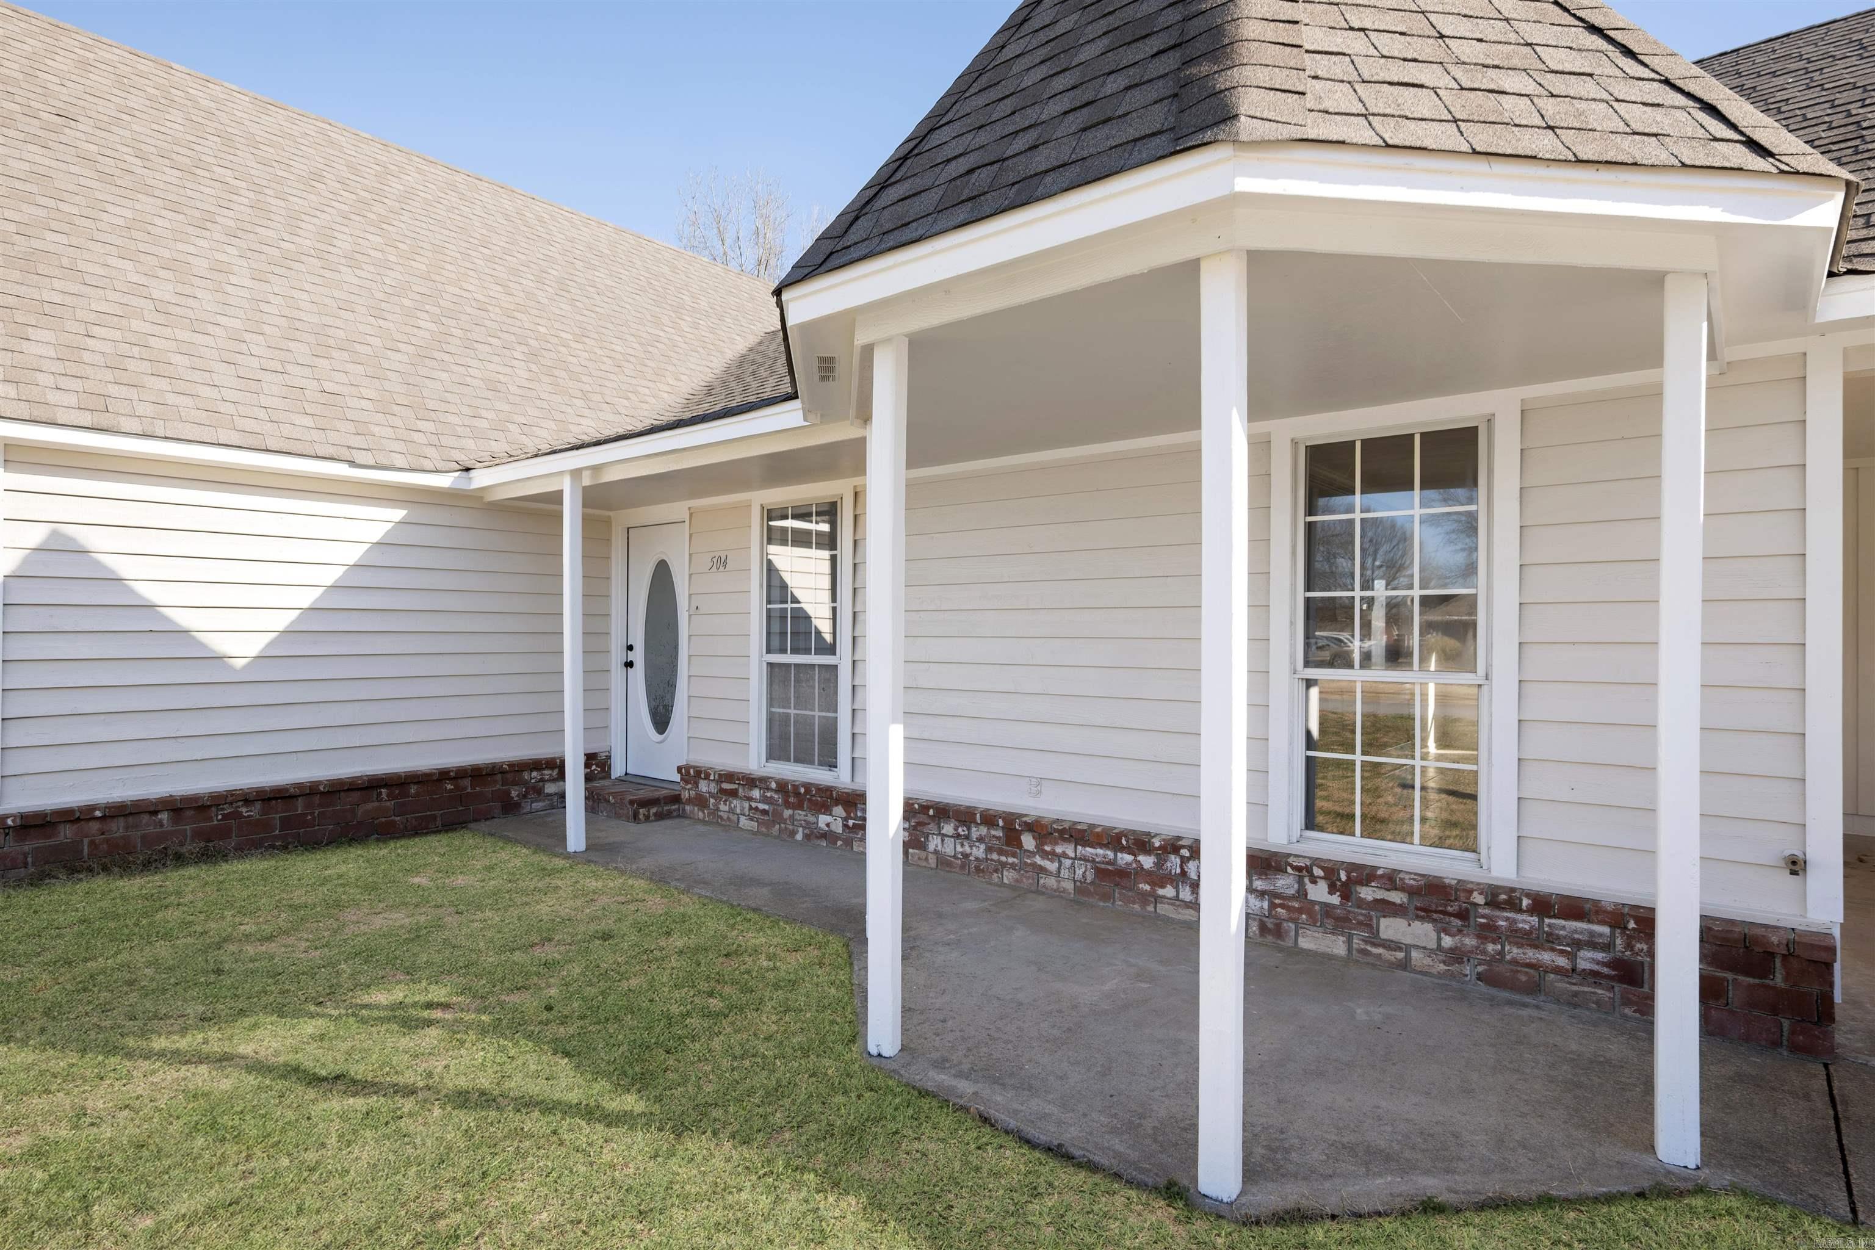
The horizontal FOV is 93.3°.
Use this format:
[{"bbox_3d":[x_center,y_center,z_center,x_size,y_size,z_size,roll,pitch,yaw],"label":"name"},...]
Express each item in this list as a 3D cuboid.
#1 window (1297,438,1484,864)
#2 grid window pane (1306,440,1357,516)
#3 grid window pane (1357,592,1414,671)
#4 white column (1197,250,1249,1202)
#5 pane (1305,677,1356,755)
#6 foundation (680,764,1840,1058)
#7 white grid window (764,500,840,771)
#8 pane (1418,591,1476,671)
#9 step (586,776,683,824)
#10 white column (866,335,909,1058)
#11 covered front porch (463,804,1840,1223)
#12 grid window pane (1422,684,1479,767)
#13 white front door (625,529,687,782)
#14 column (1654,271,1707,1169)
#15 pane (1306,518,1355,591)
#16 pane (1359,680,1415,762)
[{"bbox_3d":[1.934,0.062,3.822,0.734,1.778,0.080,0,0,37],"label":"window"},{"bbox_3d":[1.797,-0.664,4.050,0.218,0.345,0.025,0,0,37],"label":"grid window pane"},{"bbox_3d":[1.980,0.034,3.907,0.222,0.338,0.025,0,0,37],"label":"grid window pane"},{"bbox_3d":[0.752,0.263,2.332,0.090,2.430,0.090,0,0,37],"label":"white column"},{"bbox_3d":[1.794,0.421,4.041,0.217,0.345,0.025,0,0,37],"label":"pane"},{"bbox_3d":[0.547,1.229,4.855,6.201,0.423,0.150,0,0,38],"label":"foundation"},{"bbox_3d":[-0.931,0.070,6.076,0.750,1.790,0.060,0,0,38],"label":"white grid window"},{"bbox_3d":[2.137,0.030,3.712,0.215,0.325,0.030,0,0,38],"label":"pane"},{"bbox_3d":[-2.484,1.406,7.074,0.940,0.180,0.450,0,0,37],"label":"step"},{"bbox_3d":[-0.162,0.248,2.998,0.090,2.385,0.090,0,0,38],"label":"white column"},{"bbox_3d":[-0.499,1.547,4.412,7.350,0.130,2.180,0,0,37],"label":"covered front porch"},{"bbox_3d":[2.141,0.414,3.711,0.215,0.340,0.030,0,0,38],"label":"grid window pane"},{"bbox_3d":[-2.223,0.222,7.163,0.914,2.040,0.050,0,0,38],"label":"white front door"},{"bbox_3d":[2.015,0.255,2.409,0.090,2.385,0.090,0,0,38],"label":"column"},{"bbox_3d":[1.794,-0.315,4.048,0.219,0.337,0.025,0,0,37],"label":"pane"},{"bbox_3d":[1.982,0.419,3.902,0.226,0.347,0.025,0,0,37],"label":"pane"}]

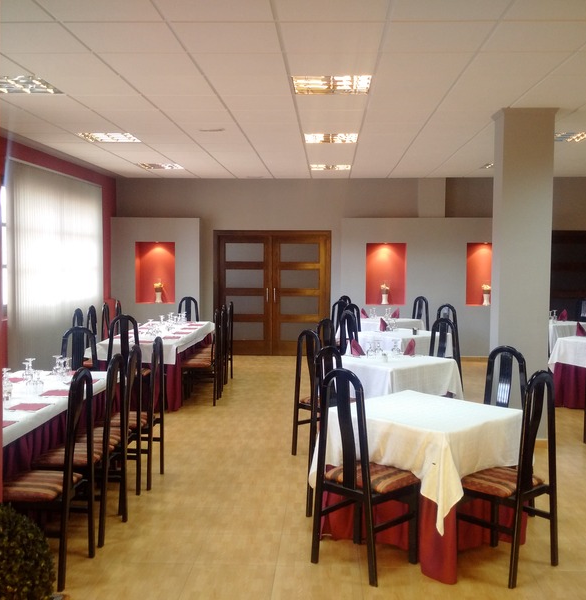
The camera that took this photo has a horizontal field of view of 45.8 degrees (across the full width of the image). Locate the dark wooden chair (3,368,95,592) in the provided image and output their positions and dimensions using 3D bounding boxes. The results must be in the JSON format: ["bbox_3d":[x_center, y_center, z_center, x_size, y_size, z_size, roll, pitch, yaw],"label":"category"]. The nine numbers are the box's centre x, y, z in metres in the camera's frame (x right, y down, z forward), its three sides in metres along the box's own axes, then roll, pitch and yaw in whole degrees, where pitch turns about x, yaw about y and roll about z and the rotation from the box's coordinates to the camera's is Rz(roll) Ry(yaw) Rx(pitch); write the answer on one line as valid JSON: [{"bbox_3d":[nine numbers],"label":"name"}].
[{"bbox_3d":[-1.260,0.845,3.453,0.430,1.040,0.425,1,3,5],"label":"dark wooden chair"}]

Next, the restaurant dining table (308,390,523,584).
[{"bbox_3d":[0.745,0.996,4.008,0.860,0.725,0.860,-2,4,-42],"label":"restaurant dining table"}]

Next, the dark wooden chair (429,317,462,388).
[{"bbox_3d":[1.271,0.706,6.353,0.460,1.055,0.430,-3,5,-40],"label":"dark wooden chair"}]

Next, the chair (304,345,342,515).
[{"bbox_3d":[0.355,0.828,4.310,0.430,1.045,0.470,-3,5,-44],"label":"chair"}]

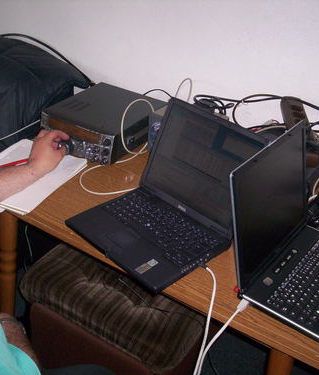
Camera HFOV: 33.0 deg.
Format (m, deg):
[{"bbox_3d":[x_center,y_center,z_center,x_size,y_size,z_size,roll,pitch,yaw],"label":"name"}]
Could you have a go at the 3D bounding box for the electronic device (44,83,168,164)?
[{"bbox_3d":[-0.183,-0.224,1.818,0.267,0.102,0.344,19,34,21],"label":"electronic device"}]

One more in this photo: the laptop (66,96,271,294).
[{"bbox_3d":[0.016,0.000,1.313,0.321,0.281,0.362,30,39,34],"label":"laptop"}]

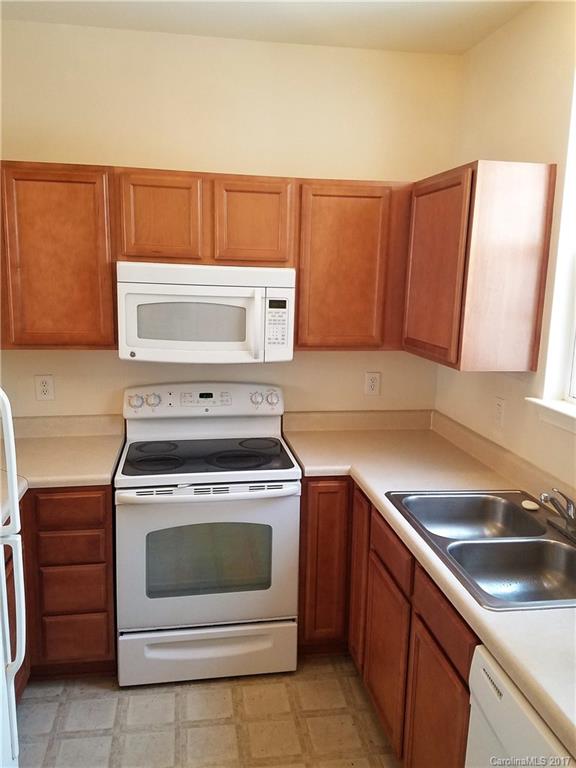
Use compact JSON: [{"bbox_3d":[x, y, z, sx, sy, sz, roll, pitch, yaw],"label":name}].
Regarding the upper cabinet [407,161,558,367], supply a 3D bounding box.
[{"bbox_3d":[0.756,-0.476,2.424,0.330,0.761,0.609,0,11,-9],"label":"upper cabinet"}]

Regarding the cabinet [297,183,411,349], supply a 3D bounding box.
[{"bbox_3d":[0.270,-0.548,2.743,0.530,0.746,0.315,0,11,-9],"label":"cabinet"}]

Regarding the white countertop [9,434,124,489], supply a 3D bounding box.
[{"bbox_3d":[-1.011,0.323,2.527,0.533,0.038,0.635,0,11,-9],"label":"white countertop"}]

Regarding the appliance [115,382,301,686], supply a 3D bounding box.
[{"bbox_3d":[-0.370,0.631,2.700,0.757,1.199,0.697,0,11,-9],"label":"appliance"}]

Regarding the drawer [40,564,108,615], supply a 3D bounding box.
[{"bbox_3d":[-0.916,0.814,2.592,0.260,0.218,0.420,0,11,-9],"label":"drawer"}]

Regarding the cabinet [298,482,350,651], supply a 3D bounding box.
[{"bbox_3d":[0.112,0.751,2.767,0.233,0.838,0.560,0,10,-10],"label":"cabinet"}]

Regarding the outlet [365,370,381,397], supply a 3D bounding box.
[{"bbox_3d":[0.449,0.001,3.033,0.072,0.116,0.012,0,11,-9],"label":"outlet"}]

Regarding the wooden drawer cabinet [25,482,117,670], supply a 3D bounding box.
[{"bbox_3d":[-0.927,0.770,2.633,0.330,0.876,0.620,0,11,-9],"label":"wooden drawer cabinet"}]

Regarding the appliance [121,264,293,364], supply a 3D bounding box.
[{"bbox_3d":[-0.371,-0.335,2.670,0.756,0.414,0.408,0,11,-9],"label":"appliance"}]

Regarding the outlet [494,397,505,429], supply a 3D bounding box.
[{"bbox_3d":[0.908,0.122,2.494,0.012,0.120,0.076,0,11,-9],"label":"outlet"}]

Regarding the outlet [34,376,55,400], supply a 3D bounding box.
[{"bbox_3d":[-1.188,0.023,2.818,0.079,0.123,0.012,0,11,-9],"label":"outlet"}]

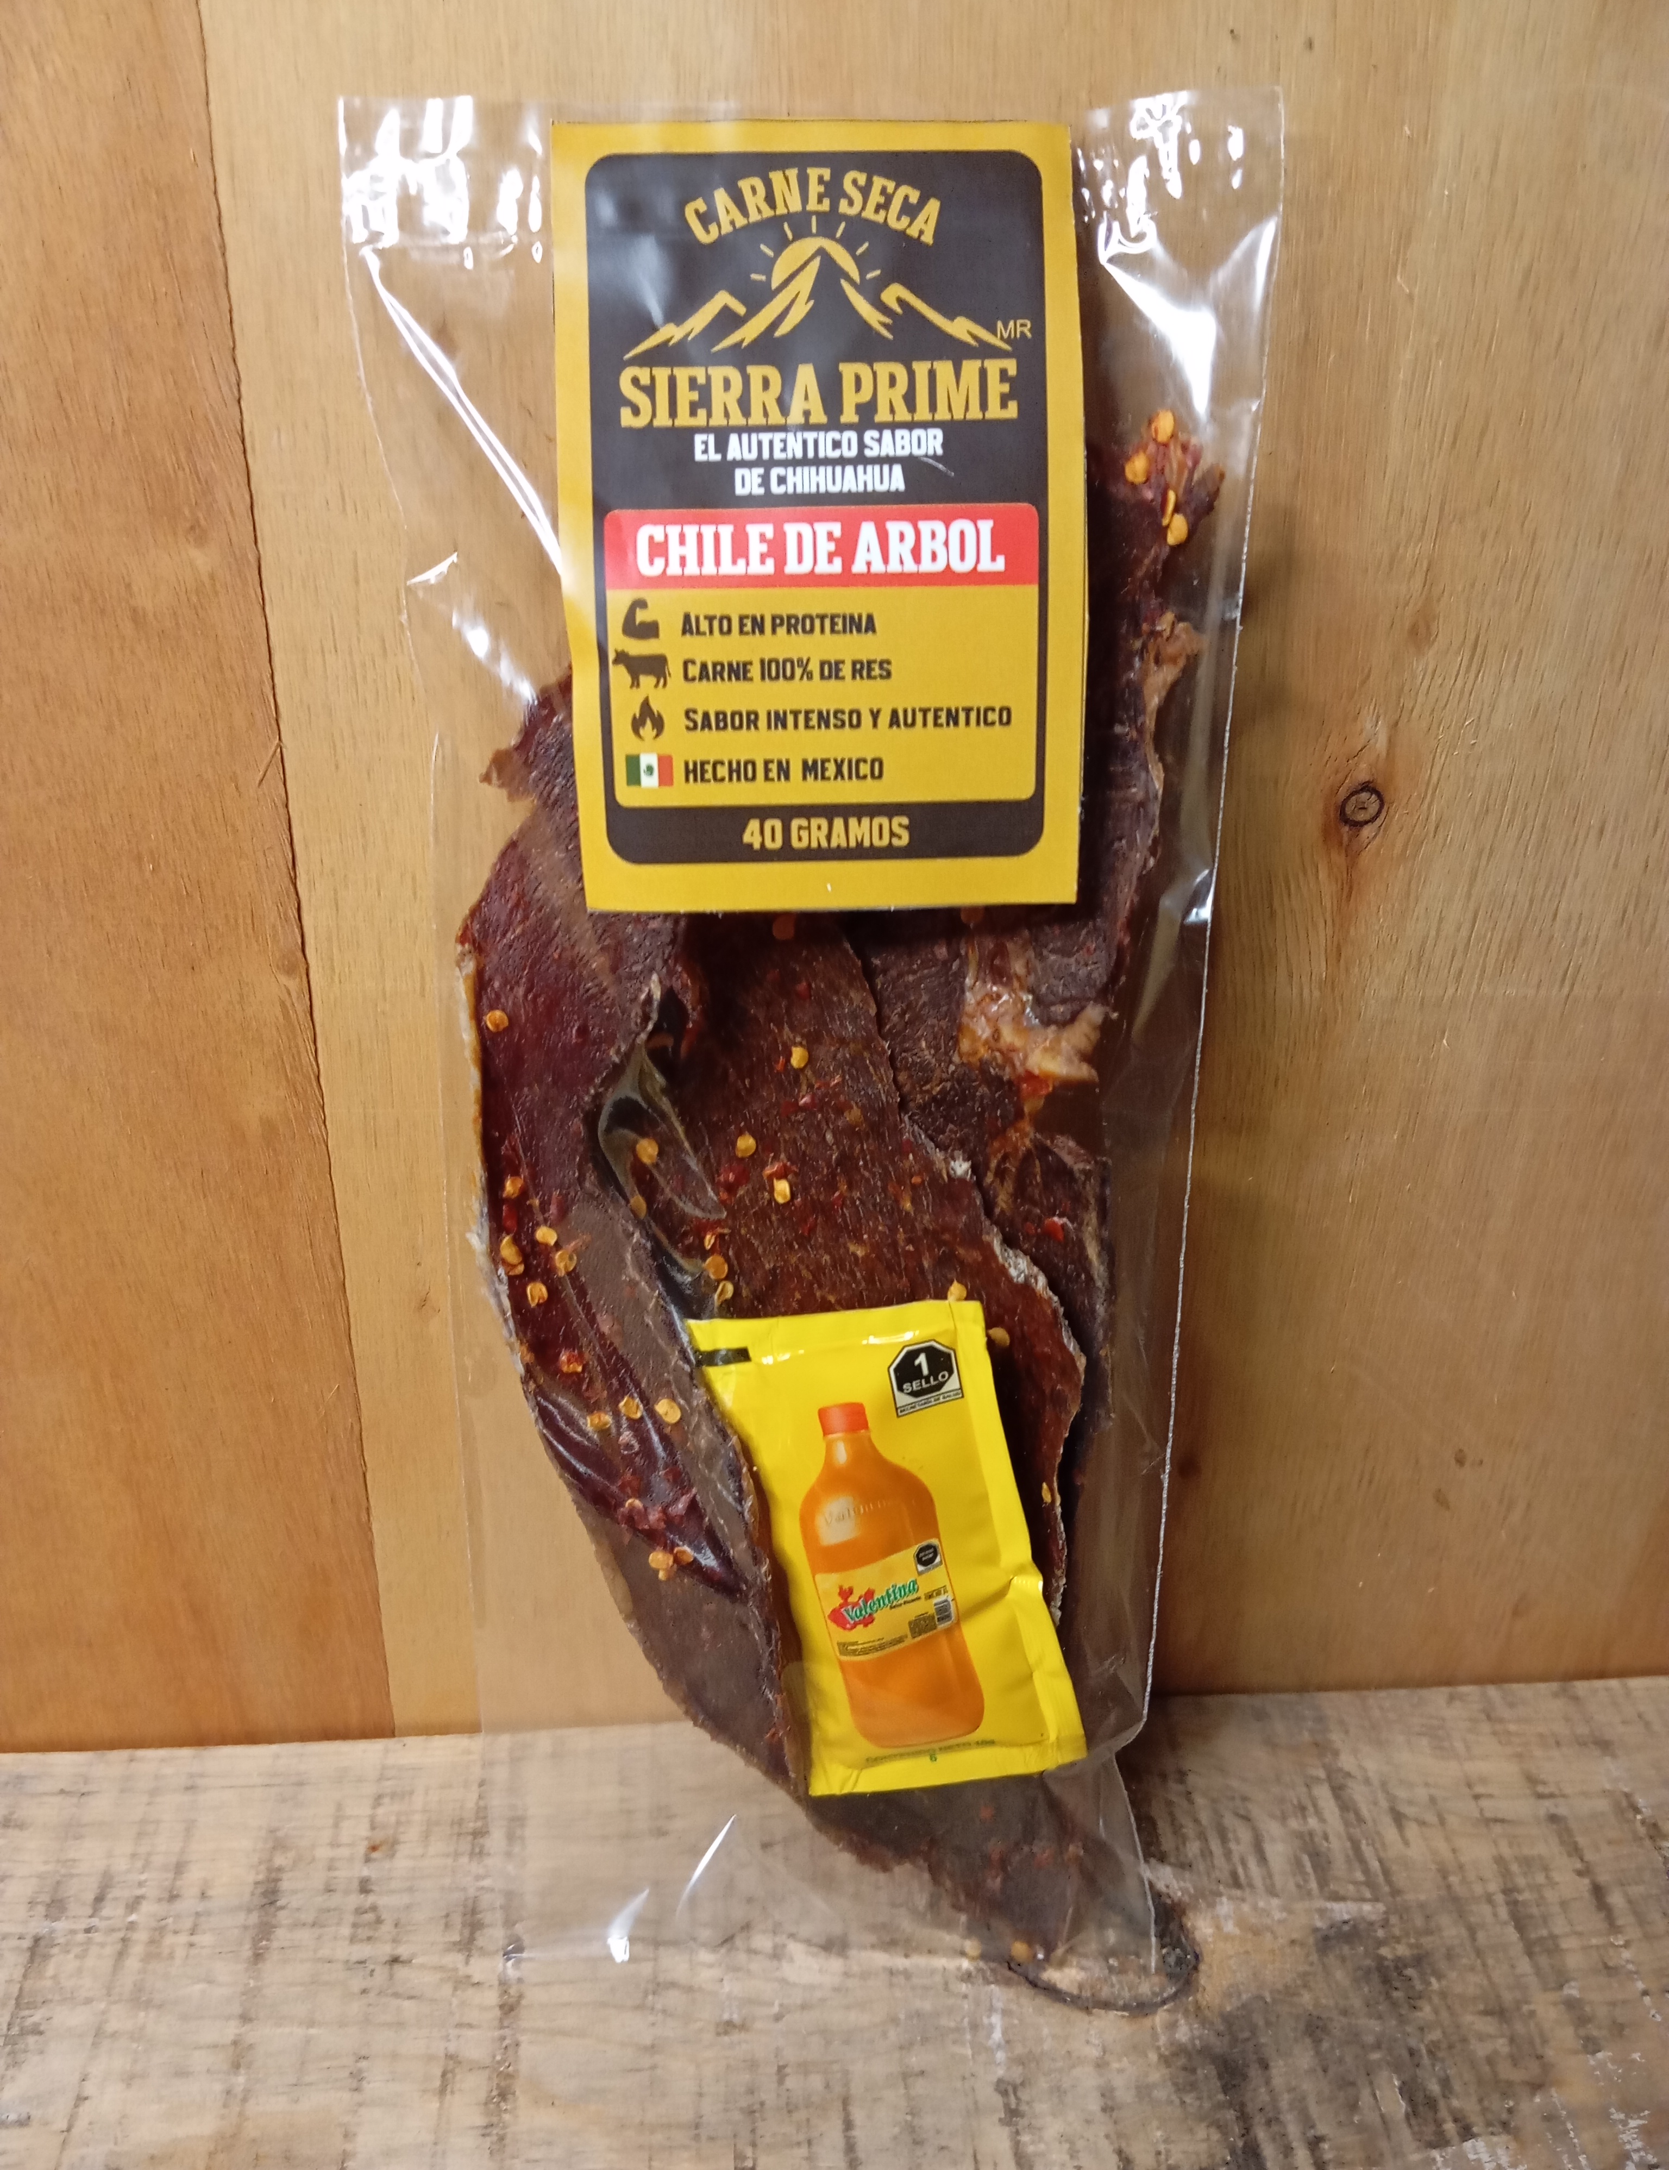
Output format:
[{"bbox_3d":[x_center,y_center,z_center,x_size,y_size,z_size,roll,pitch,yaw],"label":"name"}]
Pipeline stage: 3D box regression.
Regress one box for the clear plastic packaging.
[{"bbox_3d":[-0.002,0.018,0.254,0.115,0.282,0.032,-1,19,-2],"label":"clear plastic packaging"}]

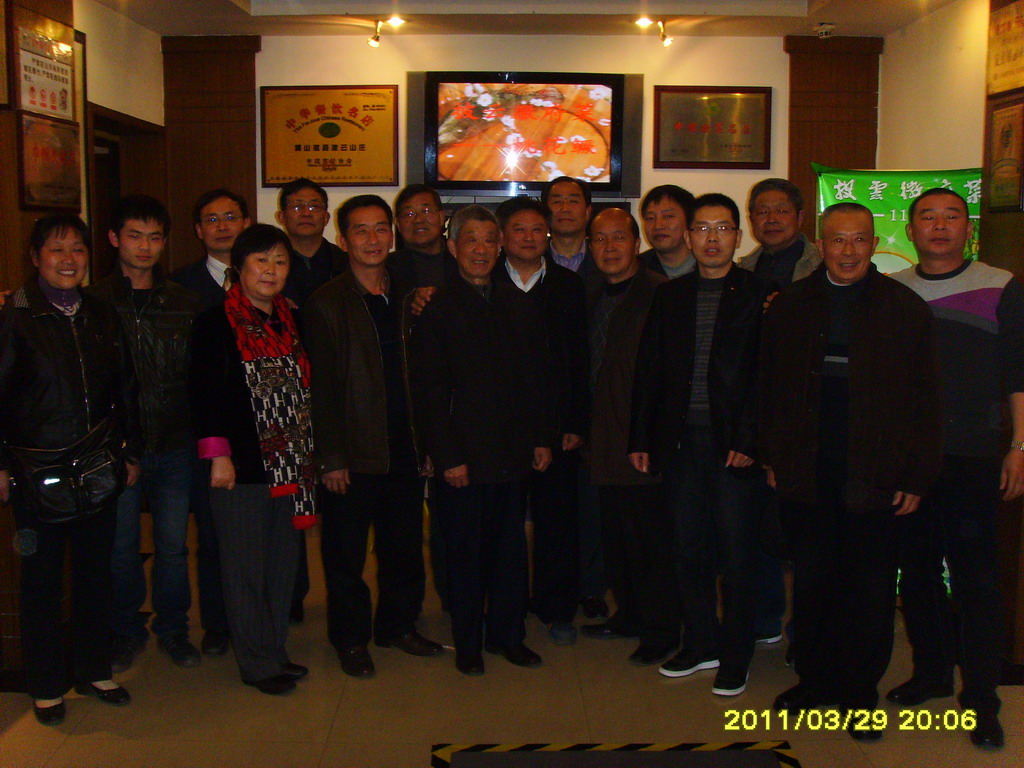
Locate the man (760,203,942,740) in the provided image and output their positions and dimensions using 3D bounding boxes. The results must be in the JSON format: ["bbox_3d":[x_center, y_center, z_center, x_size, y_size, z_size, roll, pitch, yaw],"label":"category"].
[{"bbox_3d":[1.050,0.264,3.577,0.570,1.633,0.370,2,8,16],"label":"man"}]

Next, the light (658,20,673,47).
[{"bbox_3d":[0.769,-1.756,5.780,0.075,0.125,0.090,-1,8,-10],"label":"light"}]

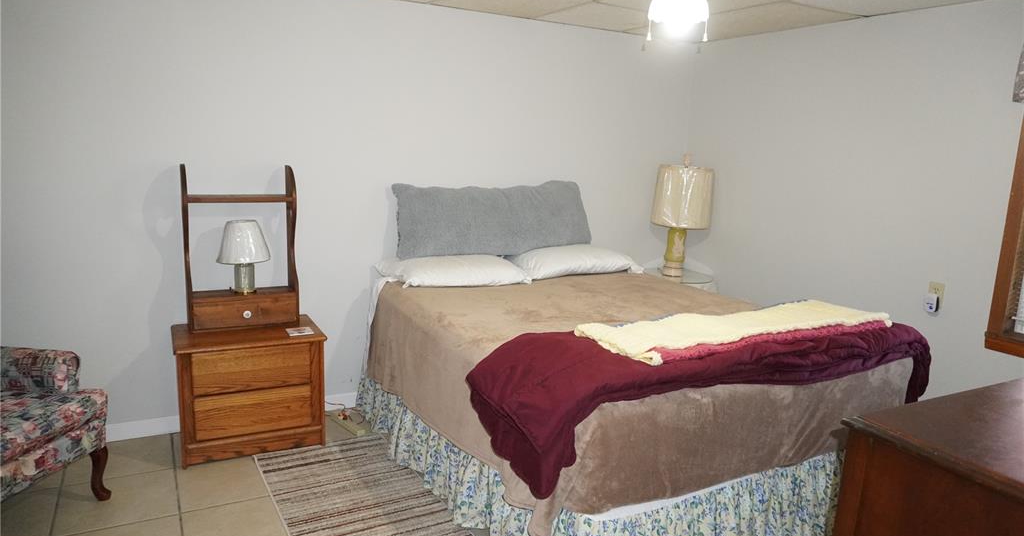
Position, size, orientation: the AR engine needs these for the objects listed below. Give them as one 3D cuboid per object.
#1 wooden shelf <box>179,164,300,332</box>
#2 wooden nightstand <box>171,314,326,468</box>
[{"bbox_3d":[-1.230,-0.091,3.112,0.468,0.742,0.170,-3,12,-28],"label":"wooden shelf"},{"bbox_3d":[-1.208,0.549,3.146,0.617,0.532,0.425,-3,12,-28],"label":"wooden nightstand"}]

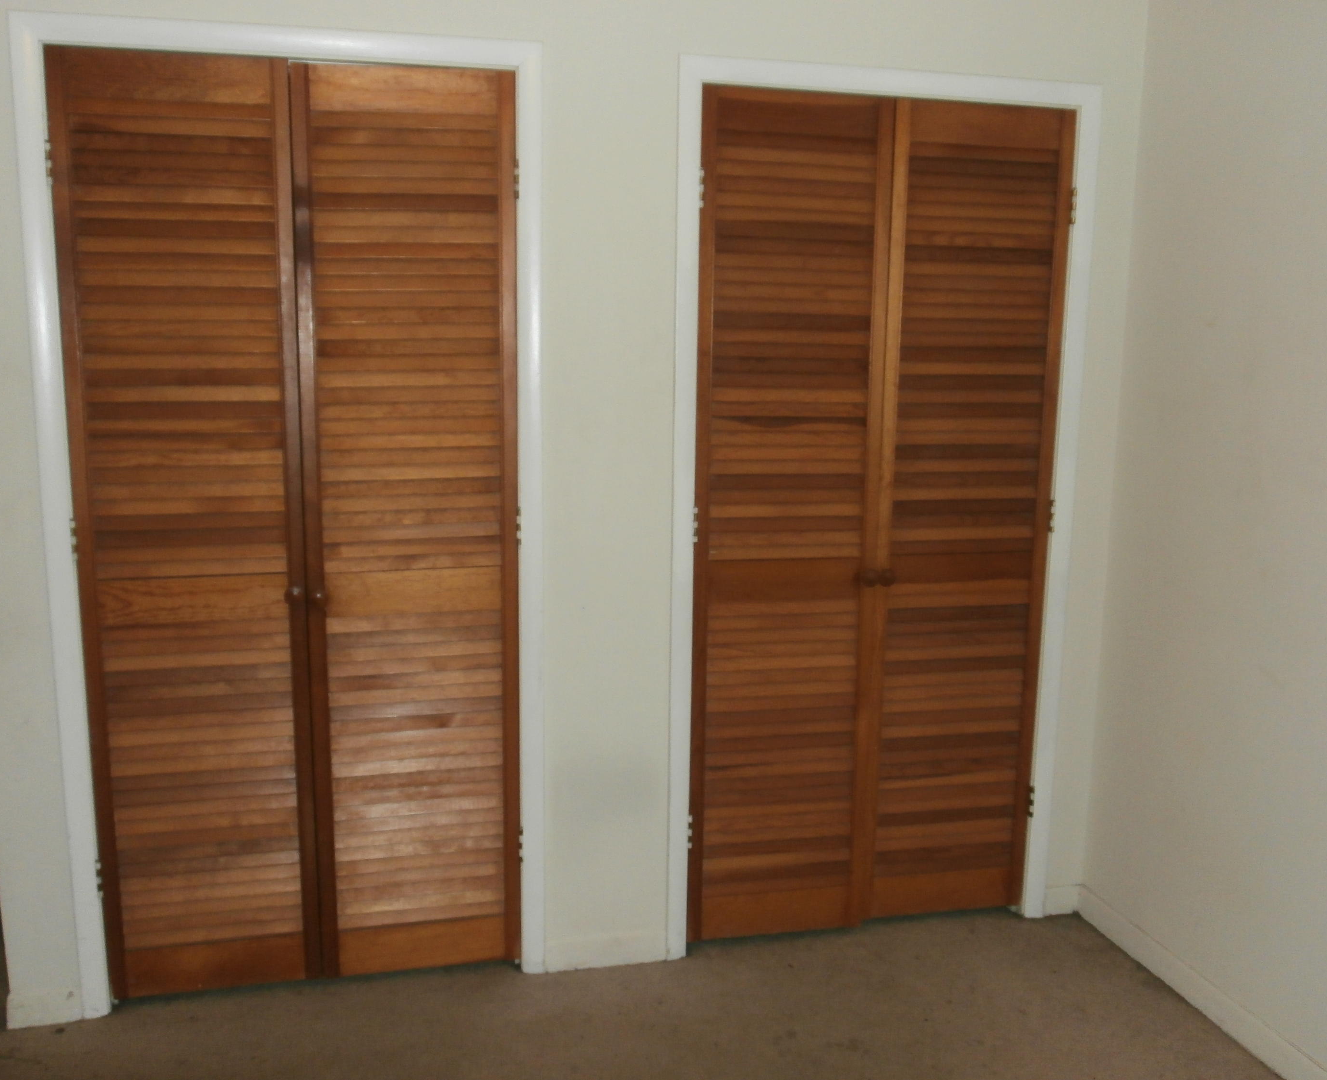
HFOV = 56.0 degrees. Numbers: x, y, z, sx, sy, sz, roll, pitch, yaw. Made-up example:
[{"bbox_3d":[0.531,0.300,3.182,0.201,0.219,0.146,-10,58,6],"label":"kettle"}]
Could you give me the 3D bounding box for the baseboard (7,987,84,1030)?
[{"bbox_3d":[-1.342,1.011,2.703,0.148,0.083,0.018,-2,10,-13],"label":"baseboard"}]

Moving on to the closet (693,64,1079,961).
[{"bbox_3d":[0.506,-0.012,2.971,0.900,1.998,0.065,-2,10,-13],"label":"closet"}]

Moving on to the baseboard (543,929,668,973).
[{"bbox_3d":[-0.136,0.981,2.986,0.297,0.080,0.018,-2,10,-13],"label":"baseboard"}]

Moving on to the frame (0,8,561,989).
[{"bbox_3d":[-0.768,0.005,2.689,1.019,2.087,0.080,-2,10,-13],"label":"frame"}]

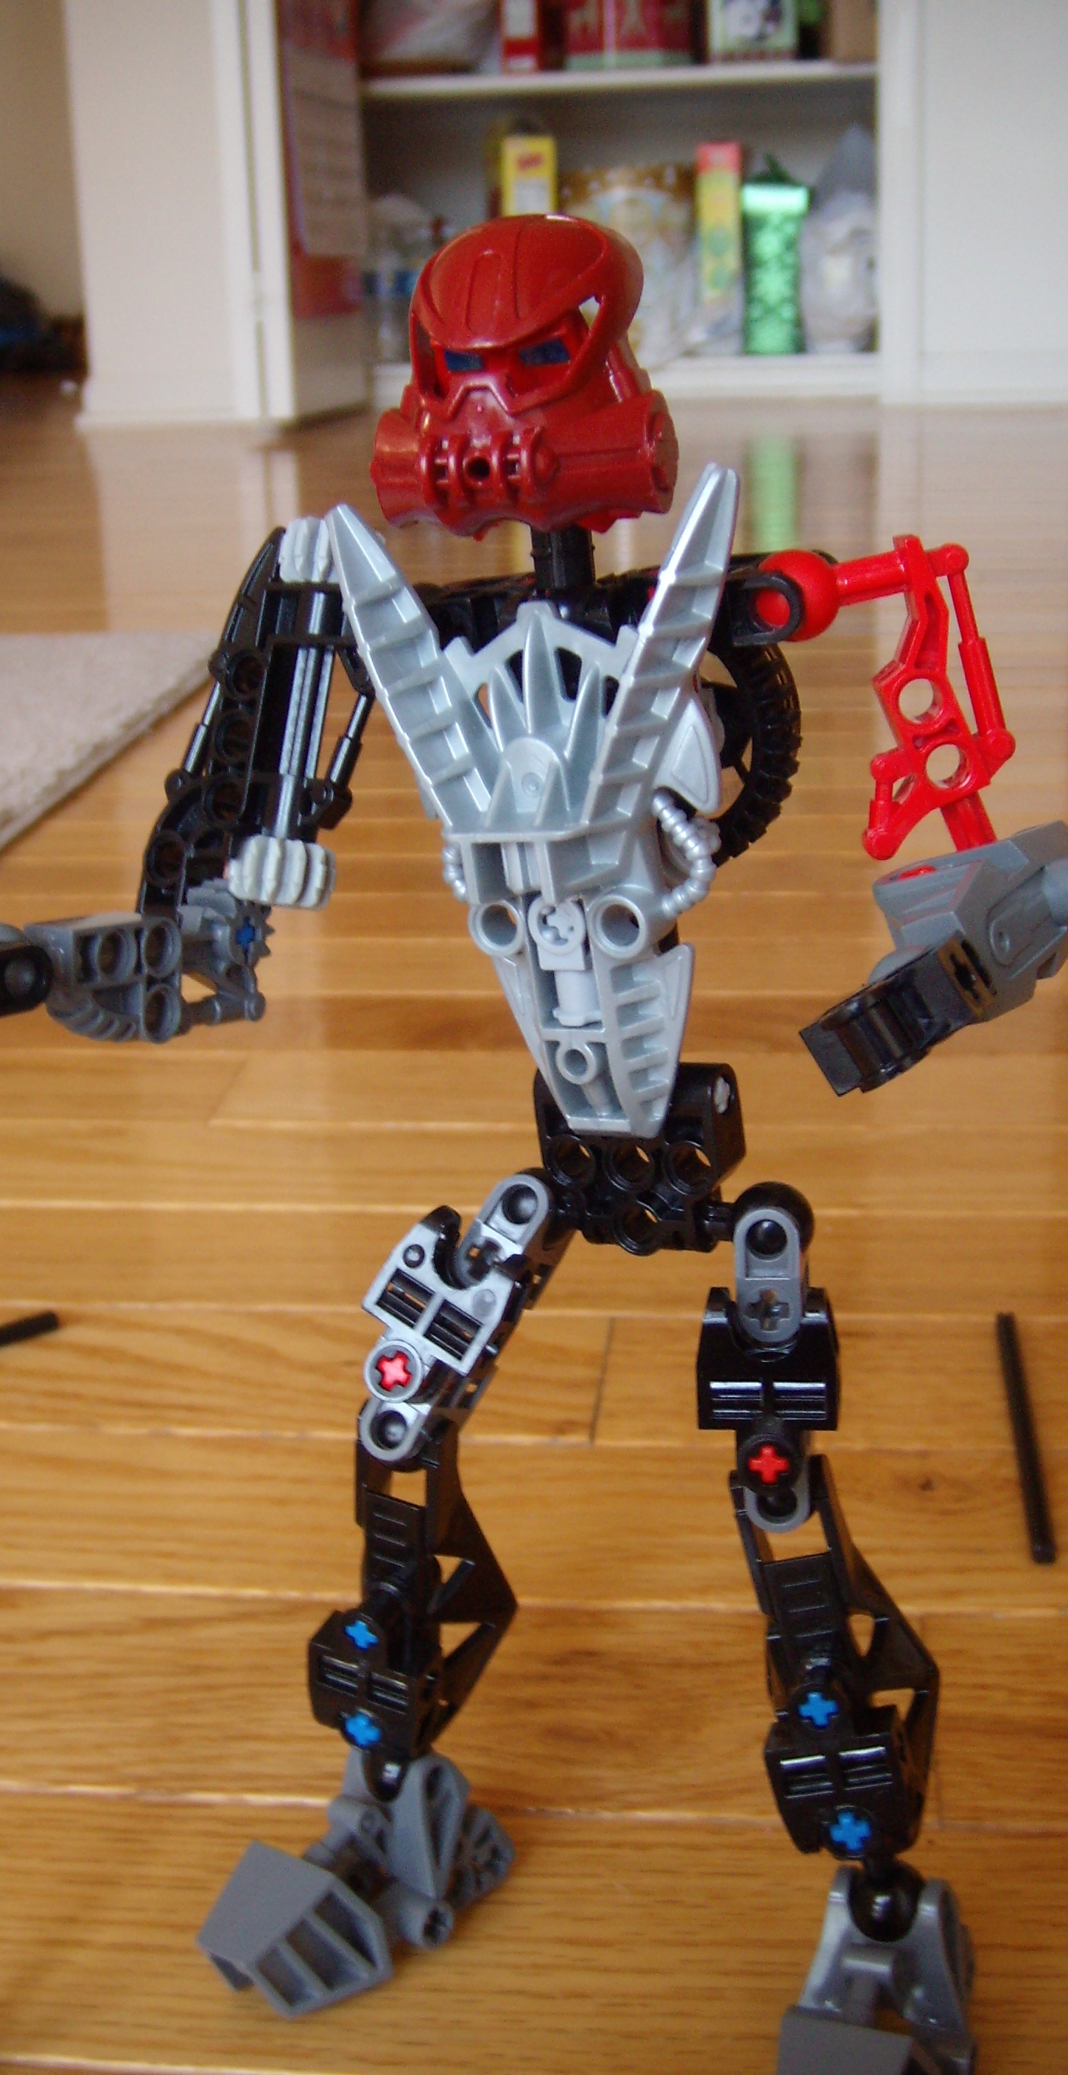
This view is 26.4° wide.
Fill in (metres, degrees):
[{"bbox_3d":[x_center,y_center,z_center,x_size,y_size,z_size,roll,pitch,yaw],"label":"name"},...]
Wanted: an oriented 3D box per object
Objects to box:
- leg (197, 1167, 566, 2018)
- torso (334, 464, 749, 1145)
[{"bbox_3d":[-0.018,0.074,0.300,0.030,0.109,0.052,14,24,38],"label":"leg"},{"bbox_3d":[0.005,-0.024,0.265,0.048,0.079,0.028,0,18,21],"label":"torso"}]

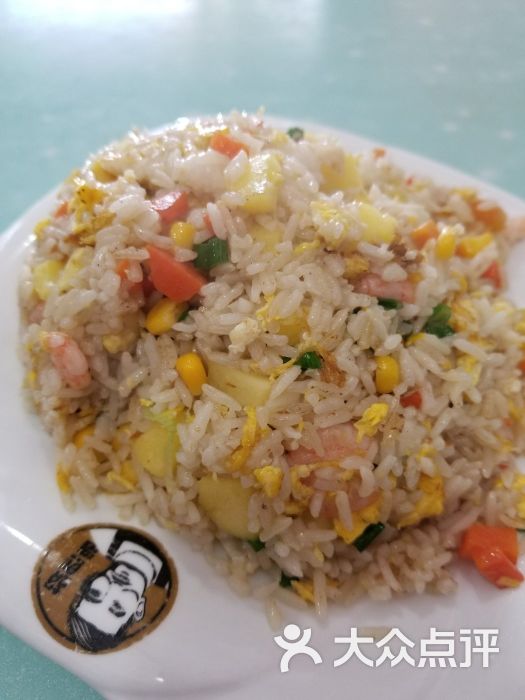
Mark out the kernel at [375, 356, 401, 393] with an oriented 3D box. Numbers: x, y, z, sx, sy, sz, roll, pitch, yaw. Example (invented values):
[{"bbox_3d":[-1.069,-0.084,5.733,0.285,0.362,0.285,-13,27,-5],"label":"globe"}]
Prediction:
[{"bbox_3d":[0.037,0.007,0.155,0.007,0.007,0.009,-2,42,-2],"label":"kernel"}]

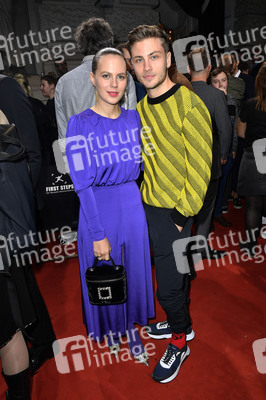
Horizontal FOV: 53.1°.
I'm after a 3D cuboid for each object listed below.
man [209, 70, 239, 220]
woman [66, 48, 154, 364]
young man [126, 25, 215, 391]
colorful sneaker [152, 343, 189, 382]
[{"bbox_3d":[1.069,-0.495,3.134,0.480,1.780,0.340,2,20,11],"label":"man"},{"bbox_3d":[-0.092,0.174,1.485,0.470,1.735,0.400,-4,20,-5],"label":"woman"},{"bbox_3d":[0.196,0.138,1.424,0.480,1.820,0.420,5,21,19],"label":"young man"},{"bbox_3d":[0.255,0.970,1.618,0.110,0.120,0.285,15,26,40],"label":"colorful sneaker"}]

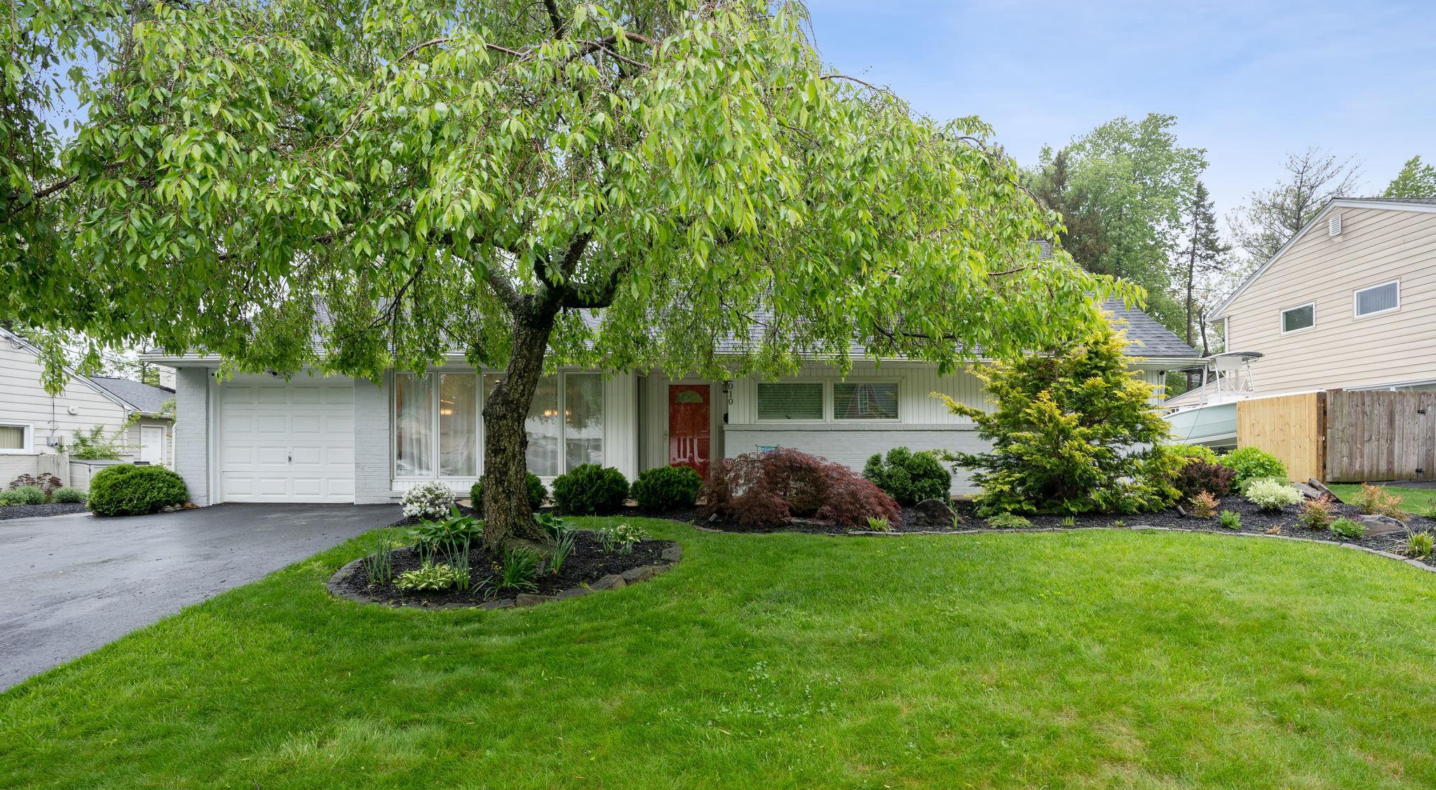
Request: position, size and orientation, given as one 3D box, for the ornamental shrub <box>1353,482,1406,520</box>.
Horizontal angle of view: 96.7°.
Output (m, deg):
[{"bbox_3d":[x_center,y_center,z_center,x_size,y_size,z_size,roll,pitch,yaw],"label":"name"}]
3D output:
[{"bbox_3d":[9.120,1.470,8.800,0.740,0.530,0.650,0,-3,0],"label":"ornamental shrub"}]

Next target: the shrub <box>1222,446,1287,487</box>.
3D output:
[{"bbox_3d":[9.486,1.282,11.300,1.170,0.780,1.050,0,-3,0],"label":"shrub"}]

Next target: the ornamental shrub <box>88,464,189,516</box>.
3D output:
[{"bbox_3d":[-9.445,1.554,10.400,1.400,0.820,1.250,0,-2,0],"label":"ornamental shrub"}]

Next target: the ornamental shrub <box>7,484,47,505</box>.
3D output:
[{"bbox_3d":[-12.456,1.800,11.500,0.580,0.370,0.520,0,-2,0],"label":"ornamental shrub"}]

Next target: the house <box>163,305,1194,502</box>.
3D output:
[{"bbox_3d":[-0.760,-0.800,15.300,17.600,5.700,9.600,0,-2,0],"label":"house"}]

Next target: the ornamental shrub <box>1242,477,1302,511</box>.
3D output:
[{"bbox_3d":[9.034,1.609,10.400,0.850,0.540,0.780,0,-2,0],"label":"ornamental shrub"}]

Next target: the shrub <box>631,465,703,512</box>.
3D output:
[{"bbox_3d":[-0.776,1.416,9.700,1.080,0.720,1.000,0,-3,0],"label":"shrub"}]

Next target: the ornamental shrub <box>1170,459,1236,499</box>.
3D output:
[{"bbox_3d":[7.965,1.385,10.500,1.100,0.680,0.950,0,-3,0],"label":"ornamental shrub"}]

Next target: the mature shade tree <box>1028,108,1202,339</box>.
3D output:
[{"bbox_3d":[17.612,-4.561,28.500,8.400,15.900,8.000,0,-3,0],"label":"mature shade tree"}]

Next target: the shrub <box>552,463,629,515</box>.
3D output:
[{"bbox_3d":[-2.085,1.536,10.400,1.200,0.830,1.120,0,-2,0],"label":"shrub"}]

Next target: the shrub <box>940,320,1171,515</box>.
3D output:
[{"bbox_3d":[5.302,0.352,10.000,3.150,3.050,2.700,0,-2,0],"label":"shrub"}]

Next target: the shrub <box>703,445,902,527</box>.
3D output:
[{"bbox_3d":[1.150,1.284,8.900,2.750,1.100,1.900,0,-3,0],"label":"shrub"}]

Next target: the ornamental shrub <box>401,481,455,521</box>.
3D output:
[{"bbox_3d":[-4.517,1.636,9.900,0.800,0.600,0.720,0,-2,0],"label":"ornamental shrub"}]

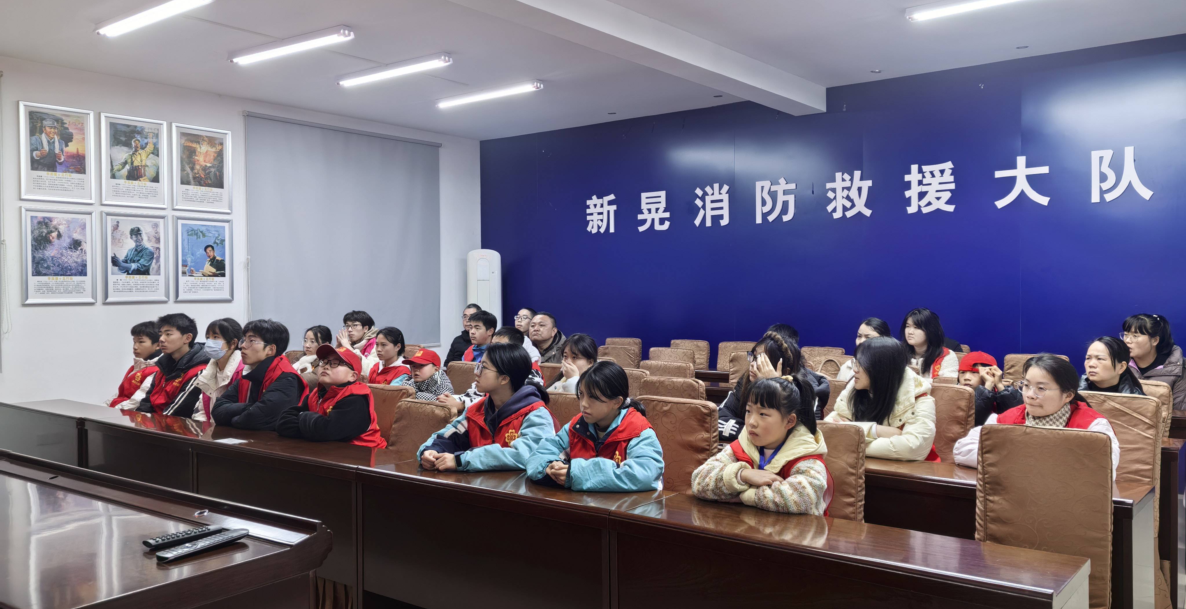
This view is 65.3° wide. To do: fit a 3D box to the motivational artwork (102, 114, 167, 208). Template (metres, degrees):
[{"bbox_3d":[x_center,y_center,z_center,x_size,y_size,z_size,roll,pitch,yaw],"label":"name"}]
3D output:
[{"bbox_3d":[-3.654,-1.138,7.386,0.030,0.718,0.525,0,1,38],"label":"motivational artwork"}]

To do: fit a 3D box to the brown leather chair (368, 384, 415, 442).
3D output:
[{"bbox_3d":[-1.128,0.881,4.158,0.440,1.000,0.540,0,1,39],"label":"brown leather chair"}]

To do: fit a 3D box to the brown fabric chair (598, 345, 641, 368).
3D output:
[{"bbox_3d":[0.082,0.834,7.400,0.440,0.965,0.560,0,1,38],"label":"brown fabric chair"}]

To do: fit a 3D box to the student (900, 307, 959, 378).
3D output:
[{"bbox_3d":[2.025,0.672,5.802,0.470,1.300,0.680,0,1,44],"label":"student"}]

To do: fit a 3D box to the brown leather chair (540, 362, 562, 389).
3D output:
[{"bbox_3d":[-0.379,0.869,5.442,0.440,1.000,0.540,0,1,39],"label":"brown leather chair"}]

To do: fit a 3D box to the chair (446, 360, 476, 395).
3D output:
[{"bbox_3d":[-0.839,0.866,5.660,0.450,0.980,0.530,0,1,38],"label":"chair"}]

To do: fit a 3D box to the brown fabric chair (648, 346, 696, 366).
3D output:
[{"bbox_3d":[0.461,0.836,7.026,0.440,0.965,0.560,0,1,39],"label":"brown fabric chair"}]

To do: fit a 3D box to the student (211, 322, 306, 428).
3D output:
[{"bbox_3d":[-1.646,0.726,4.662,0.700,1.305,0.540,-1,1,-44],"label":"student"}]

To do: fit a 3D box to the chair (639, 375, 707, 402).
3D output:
[{"bbox_3d":[0.250,0.874,4.500,0.440,1.000,0.540,0,1,39],"label":"chair"}]

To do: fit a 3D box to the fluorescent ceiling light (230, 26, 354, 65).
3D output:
[{"bbox_3d":[-2.068,-1.754,6.264,1.220,0.065,0.130,0,1,35],"label":"fluorescent ceiling light"}]

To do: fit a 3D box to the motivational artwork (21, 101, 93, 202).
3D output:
[{"bbox_3d":[-4.009,-1.125,6.934,0.030,0.718,0.525,0,1,38],"label":"motivational artwork"}]

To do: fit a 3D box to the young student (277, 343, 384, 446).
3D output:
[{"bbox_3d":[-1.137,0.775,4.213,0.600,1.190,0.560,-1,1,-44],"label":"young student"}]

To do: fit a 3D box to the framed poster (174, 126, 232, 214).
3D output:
[{"bbox_3d":[-3.301,-1.143,7.834,0.030,0.718,0.525,0,1,38],"label":"framed poster"}]

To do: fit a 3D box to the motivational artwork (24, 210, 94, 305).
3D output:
[{"bbox_3d":[-3.982,-0.357,6.926,0.030,0.710,0.510,0,1,38],"label":"motivational artwork"}]

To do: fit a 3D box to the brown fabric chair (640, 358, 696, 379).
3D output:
[{"bbox_3d":[0.324,0.854,5.657,0.440,0.965,0.560,0,1,39],"label":"brown fabric chair"}]

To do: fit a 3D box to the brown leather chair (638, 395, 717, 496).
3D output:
[{"bbox_3d":[0.171,0.882,3.550,0.440,0.965,0.560,0,1,43],"label":"brown leather chair"}]

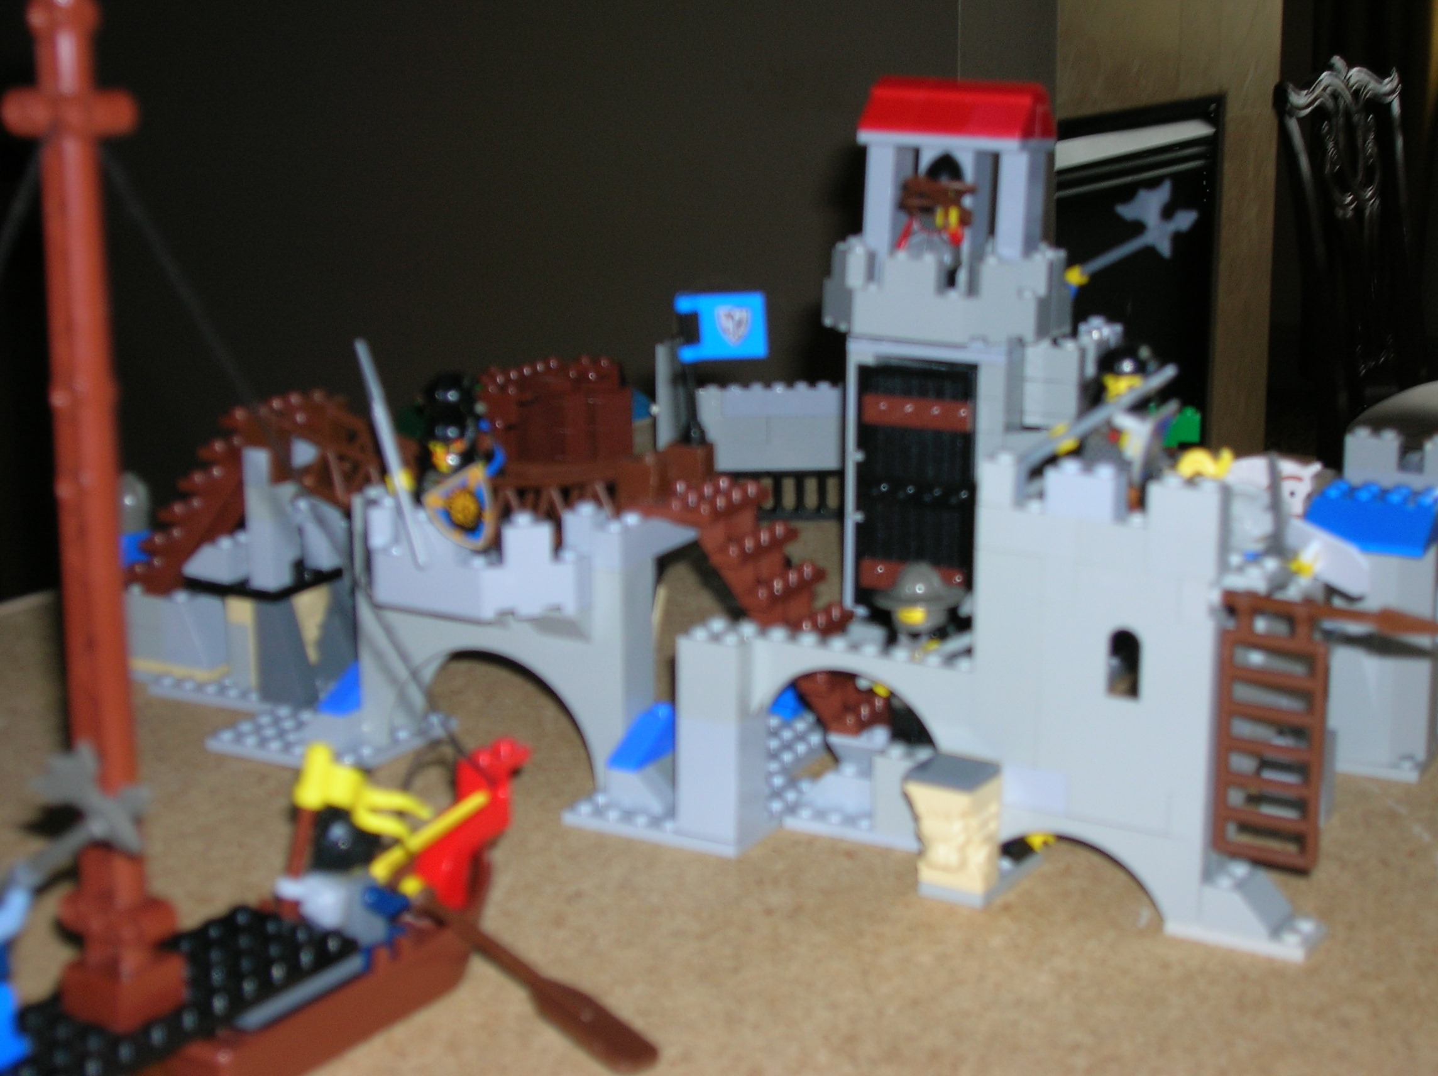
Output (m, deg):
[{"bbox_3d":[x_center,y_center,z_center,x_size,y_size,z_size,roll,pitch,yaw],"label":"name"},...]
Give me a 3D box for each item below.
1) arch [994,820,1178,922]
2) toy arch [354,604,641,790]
[{"bbox_3d":[0.079,0.069,0.536,0.064,0.019,0.008,8,15,31],"label":"arch"},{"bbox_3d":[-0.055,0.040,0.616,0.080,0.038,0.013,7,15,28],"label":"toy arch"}]

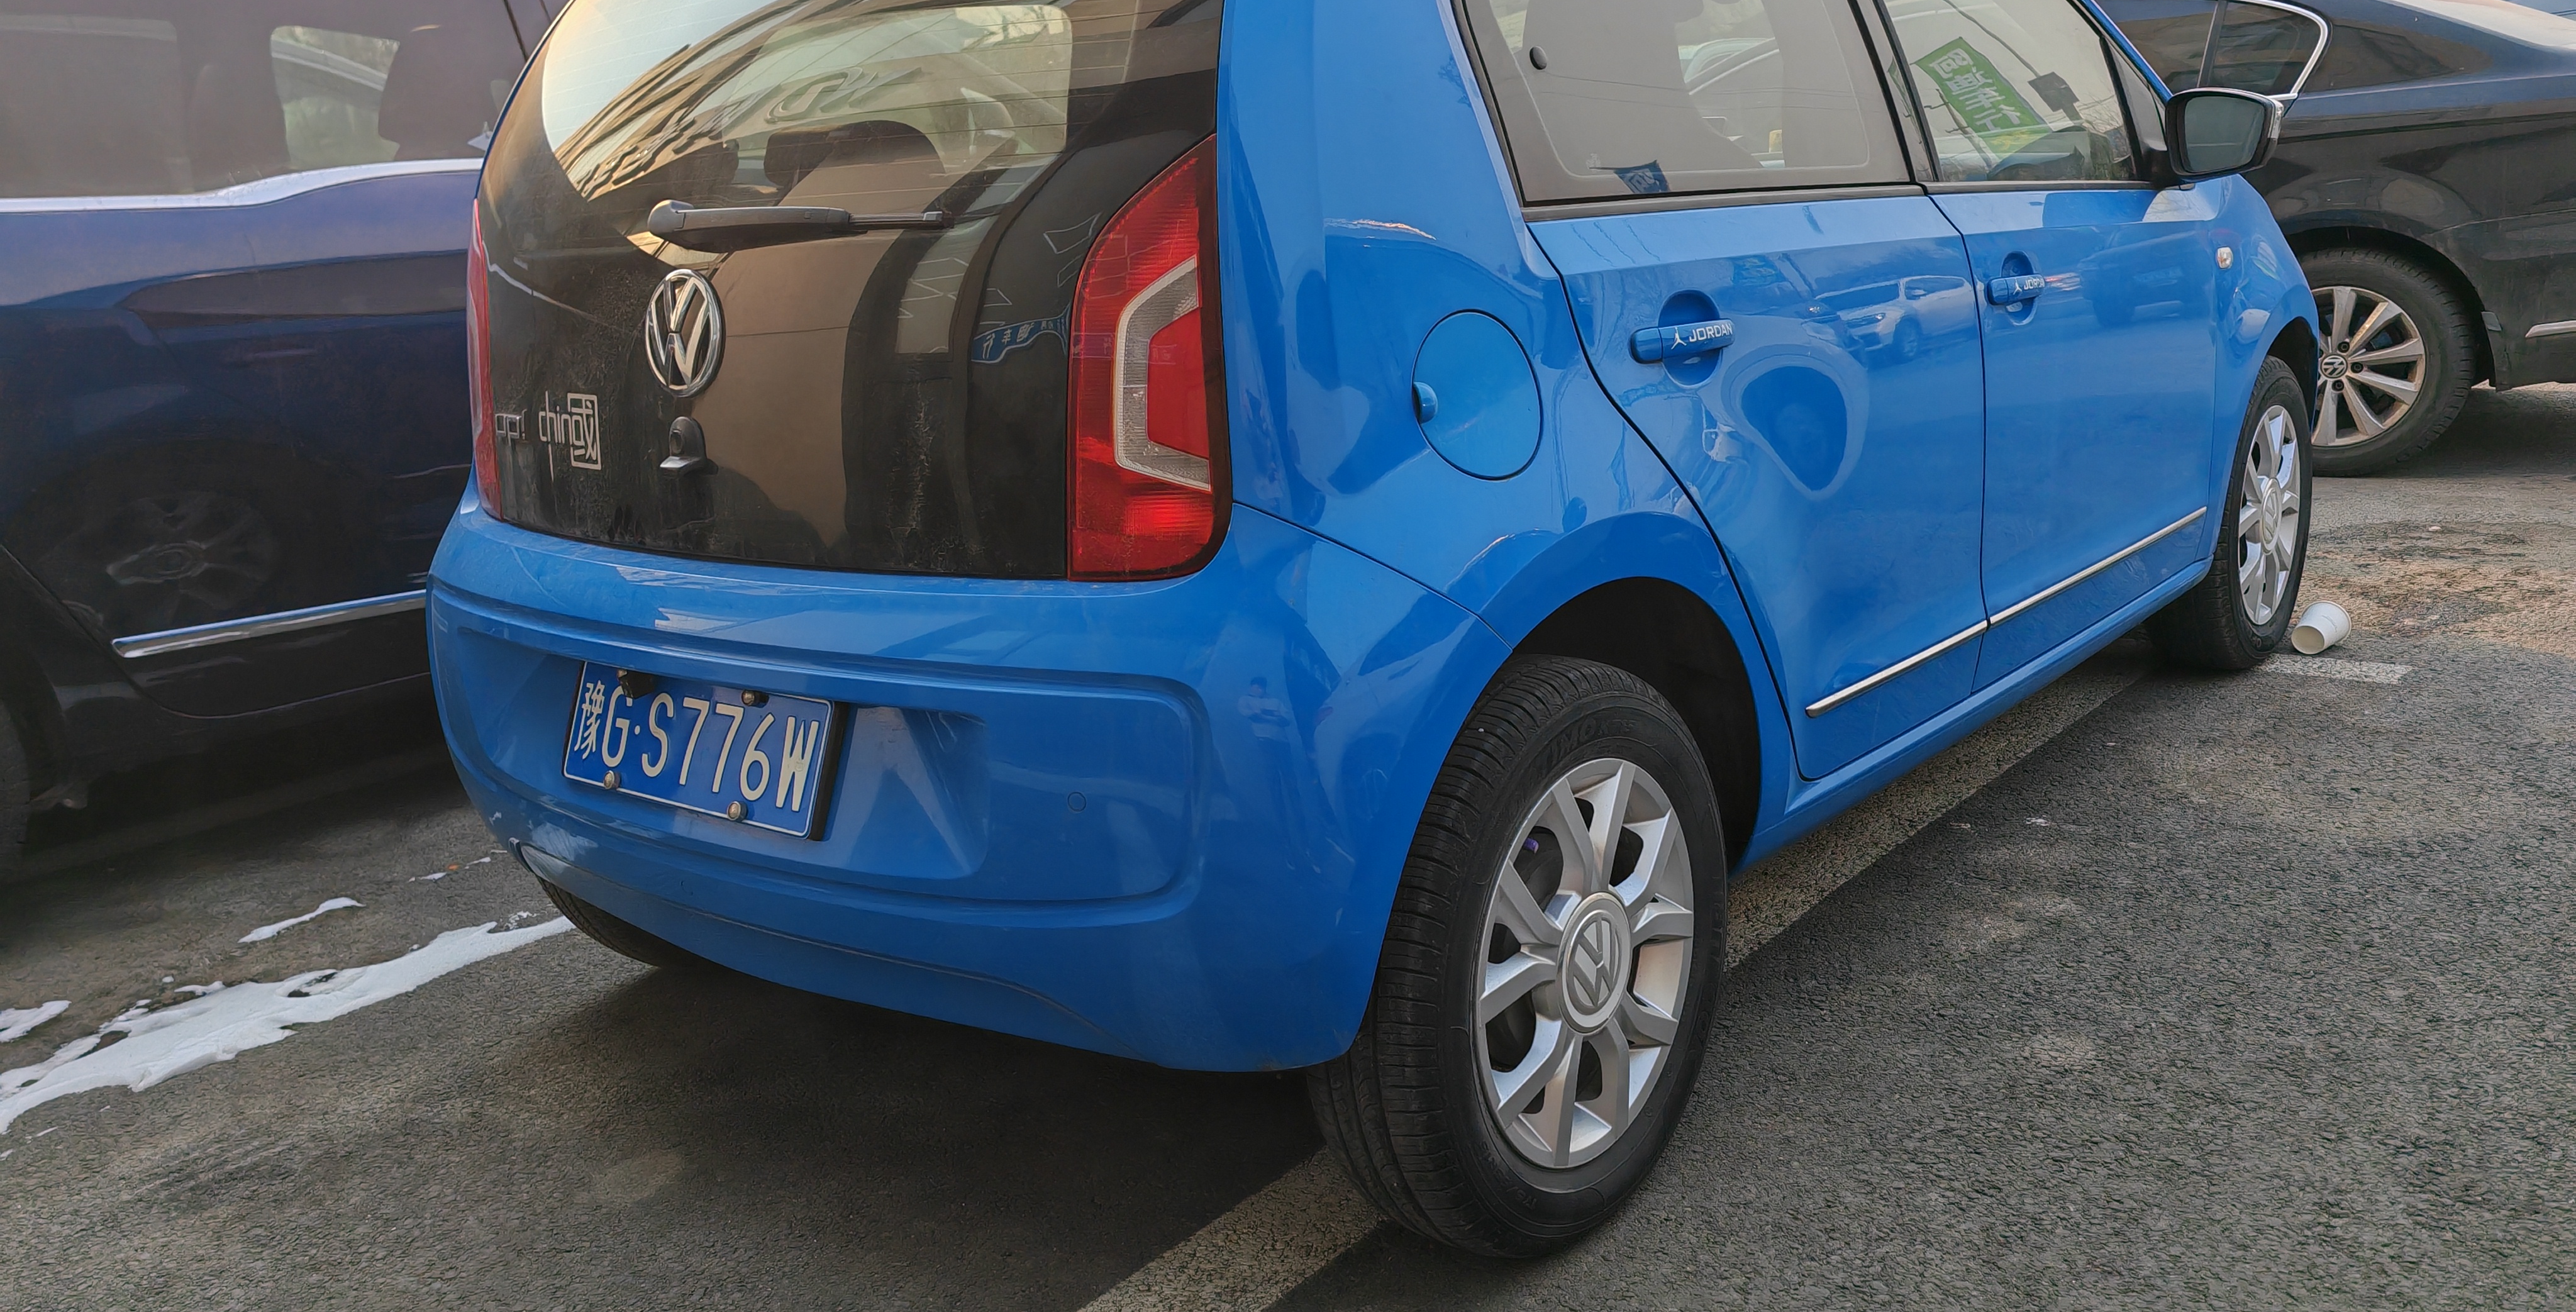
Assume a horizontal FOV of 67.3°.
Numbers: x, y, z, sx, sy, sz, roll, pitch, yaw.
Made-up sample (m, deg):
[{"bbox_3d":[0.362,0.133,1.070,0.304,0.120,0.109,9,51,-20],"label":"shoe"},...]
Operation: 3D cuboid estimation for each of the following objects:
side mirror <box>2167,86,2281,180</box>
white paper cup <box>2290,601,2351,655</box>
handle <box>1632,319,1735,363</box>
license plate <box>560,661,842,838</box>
[{"bbox_3d":[1.436,-0.799,2.968,0.175,0.142,0.095,8,19,40],"label":"side mirror"},{"bbox_3d":[2.026,-0.048,3.802,0.100,0.085,0.085,-25,24,-38],"label":"white paper cup"},{"bbox_3d":[0.379,-0.311,1.894,0.042,0.037,0.195,8,19,40],"label":"handle"},{"bbox_3d":[-0.627,0.090,2.017,0.440,0.140,0.015,7,-1,38],"label":"license plate"}]

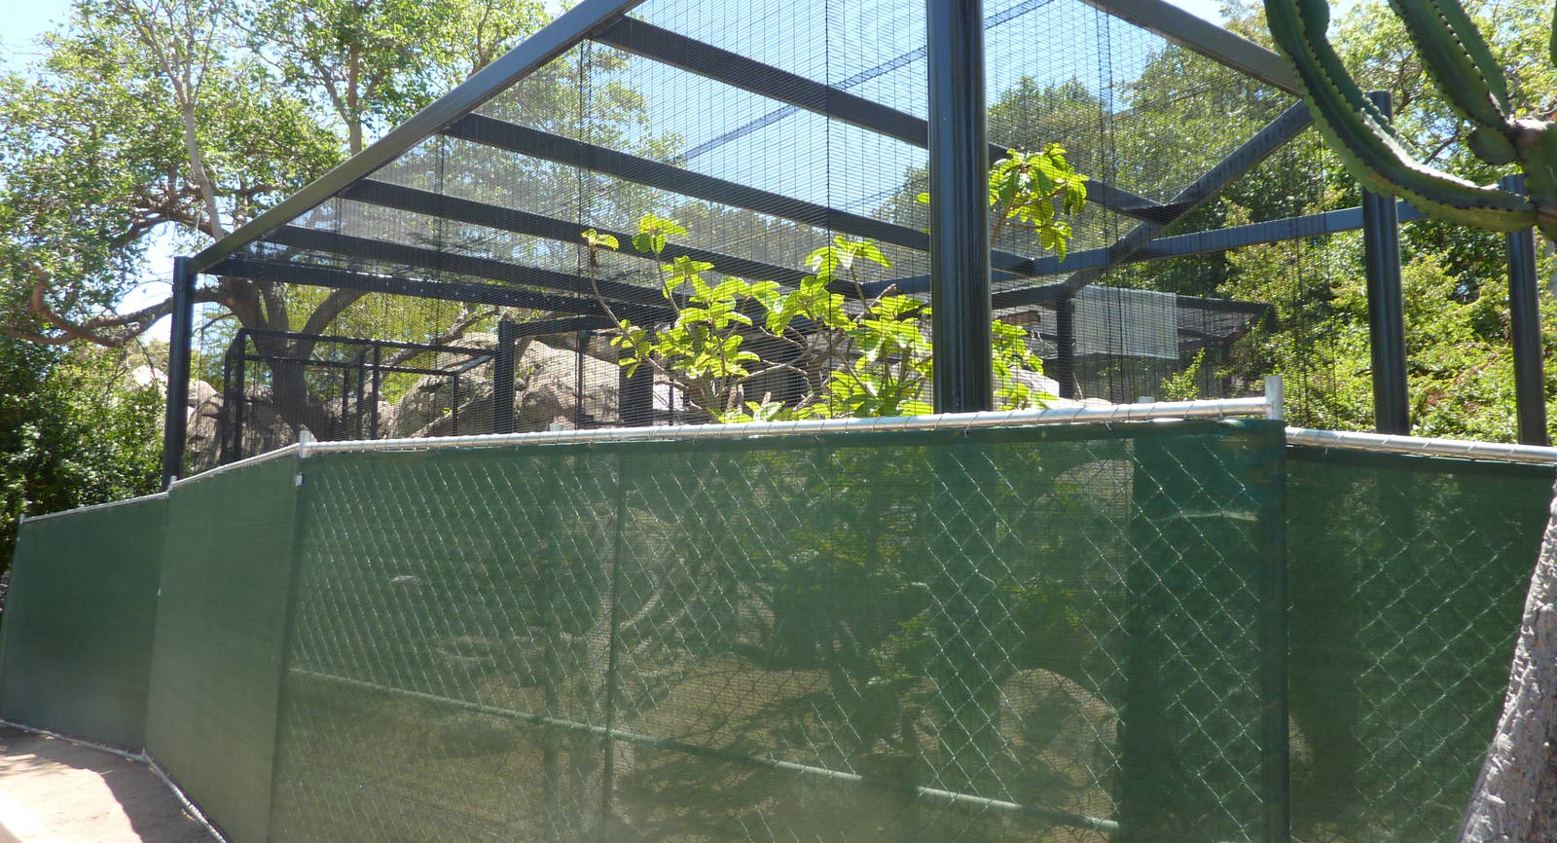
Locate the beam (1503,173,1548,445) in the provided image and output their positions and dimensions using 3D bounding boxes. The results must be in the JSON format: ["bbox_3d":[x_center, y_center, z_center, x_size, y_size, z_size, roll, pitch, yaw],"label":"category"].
[{"bbox_3d":[5.320,0.574,7.880,0.170,4.700,0.170,-4,-8,34],"label":"beam"}]

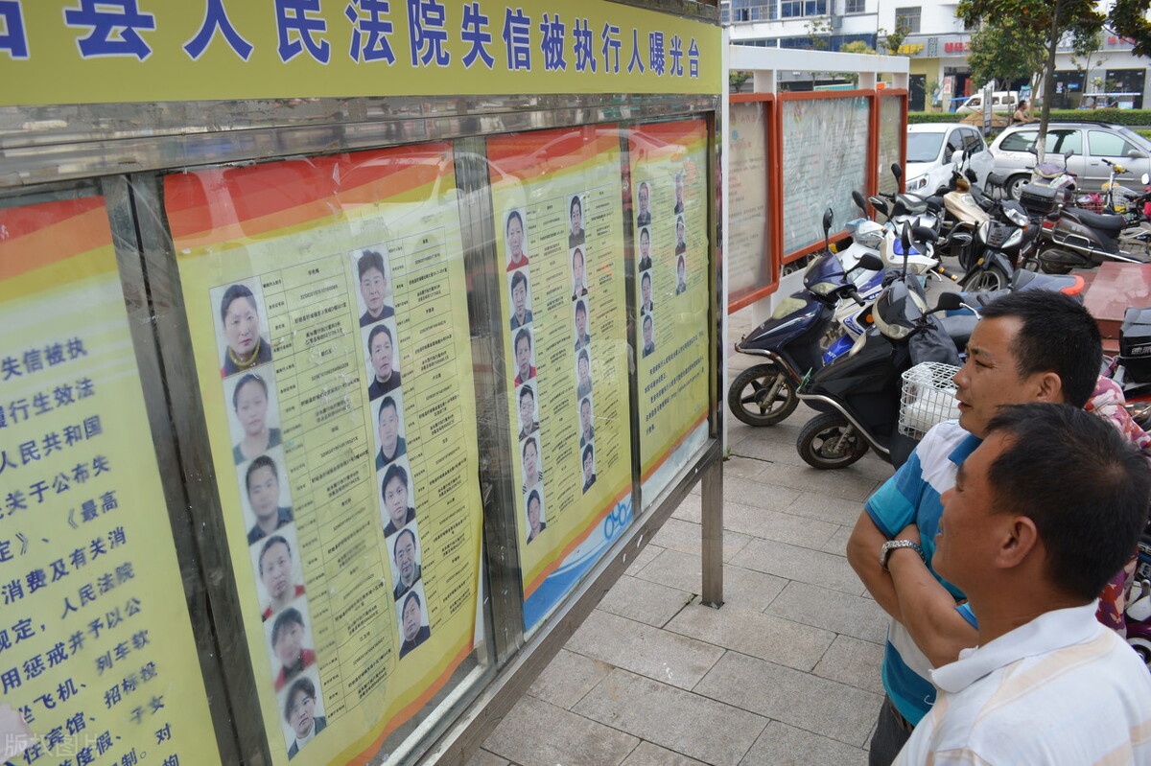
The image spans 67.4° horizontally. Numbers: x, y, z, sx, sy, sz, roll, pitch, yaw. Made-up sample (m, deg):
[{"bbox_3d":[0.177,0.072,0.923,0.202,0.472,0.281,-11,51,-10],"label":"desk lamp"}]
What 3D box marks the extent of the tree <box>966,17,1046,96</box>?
[{"bbox_3d":[20.888,-14.931,41.977,3.600,5.700,3.600,8,20,33],"label":"tree"}]

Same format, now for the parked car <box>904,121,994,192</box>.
[{"bbox_3d":[6.146,-3.819,15.585,1.700,1.500,4.000,11,22,40],"label":"parked car"}]

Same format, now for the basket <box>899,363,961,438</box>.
[{"bbox_3d":[1.613,0.093,3.651,0.290,0.270,0.340,-17,21,-38],"label":"basket"}]

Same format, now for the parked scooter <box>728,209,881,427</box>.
[{"bbox_3d":[1.760,-0.256,5.076,1.800,1.250,0.700,5,19,27],"label":"parked scooter"}]

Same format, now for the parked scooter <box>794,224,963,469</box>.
[{"bbox_3d":[1.975,-0.040,4.314,1.820,1.250,0.700,5,19,27],"label":"parked scooter"}]

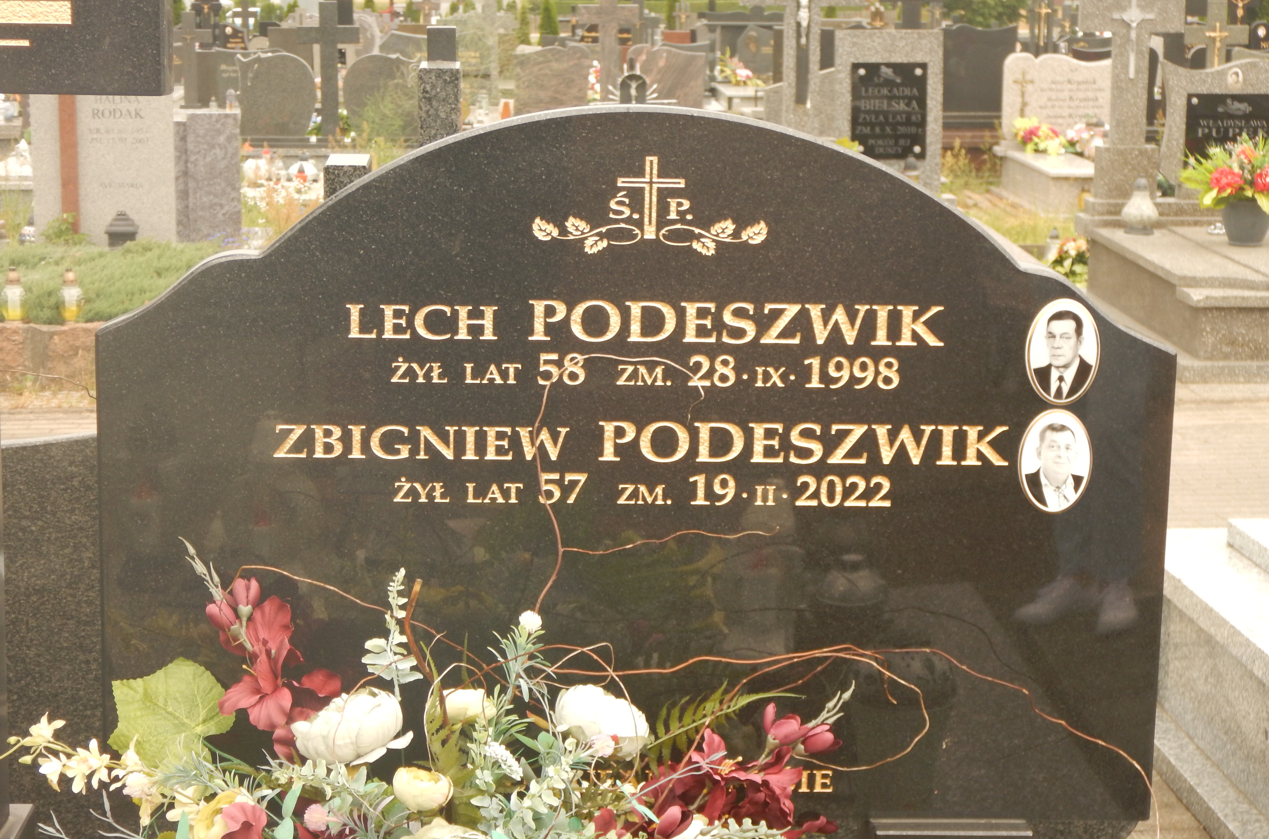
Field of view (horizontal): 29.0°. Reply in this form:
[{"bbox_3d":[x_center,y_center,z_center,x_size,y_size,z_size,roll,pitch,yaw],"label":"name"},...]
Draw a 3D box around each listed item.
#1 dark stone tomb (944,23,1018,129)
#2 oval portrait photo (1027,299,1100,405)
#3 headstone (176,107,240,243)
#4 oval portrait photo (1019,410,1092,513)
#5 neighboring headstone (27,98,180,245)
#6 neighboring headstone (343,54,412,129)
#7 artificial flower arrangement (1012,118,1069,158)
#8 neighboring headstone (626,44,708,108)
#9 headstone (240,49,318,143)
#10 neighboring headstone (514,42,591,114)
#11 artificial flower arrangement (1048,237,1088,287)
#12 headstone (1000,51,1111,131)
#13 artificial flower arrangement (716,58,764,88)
[{"bbox_3d":[2.884,-2.875,20.663,0.670,0.872,0.180,1,10,1],"label":"dark stone tomb"},{"bbox_3d":[0.508,-0.081,2.916,0.088,0.127,0.010,0,10,-3],"label":"oval portrait photo"},{"bbox_3d":[-2.023,-1.163,11.793,0.314,0.648,0.280,0,10,-1],"label":"headstone"},{"bbox_3d":[0.503,0.051,2.930,0.088,0.126,0.010,0,10,-2],"label":"oval portrait photo"},{"bbox_3d":[-2.298,-1.159,10.650,0.625,0.800,0.090,0,10,-2],"label":"neighboring headstone"},{"bbox_3d":[-2.102,-2.715,20.523,0.626,0.688,0.130,0,10,0],"label":"neighboring headstone"},{"bbox_3d":[2.933,-2.070,17.882,0.414,0.285,0.320,1,10,1],"label":"artificial flower arrangement"},{"bbox_3d":[0.285,-2.903,21.427,0.696,0.735,0.130,0,10,0],"label":"neighboring headstone"},{"bbox_3d":[-2.438,-2.224,16.800,0.540,0.620,0.085,0,10,-2],"label":"headstone"},{"bbox_3d":[-0.698,-2.898,21.426,0.696,0.727,0.130,0,10,0],"label":"neighboring headstone"},{"bbox_3d":[2.106,-0.756,11.900,0.230,0.260,0.220,0,10,-2],"label":"artificial flower arrangement"},{"bbox_3d":[2.968,-2.263,17.200,0.800,0.630,0.100,0,10,-2],"label":"headstone"},{"bbox_3d":[0.852,-2.854,20.000,0.400,0.310,0.300,0,10,-2],"label":"artificial flower arrangement"}]

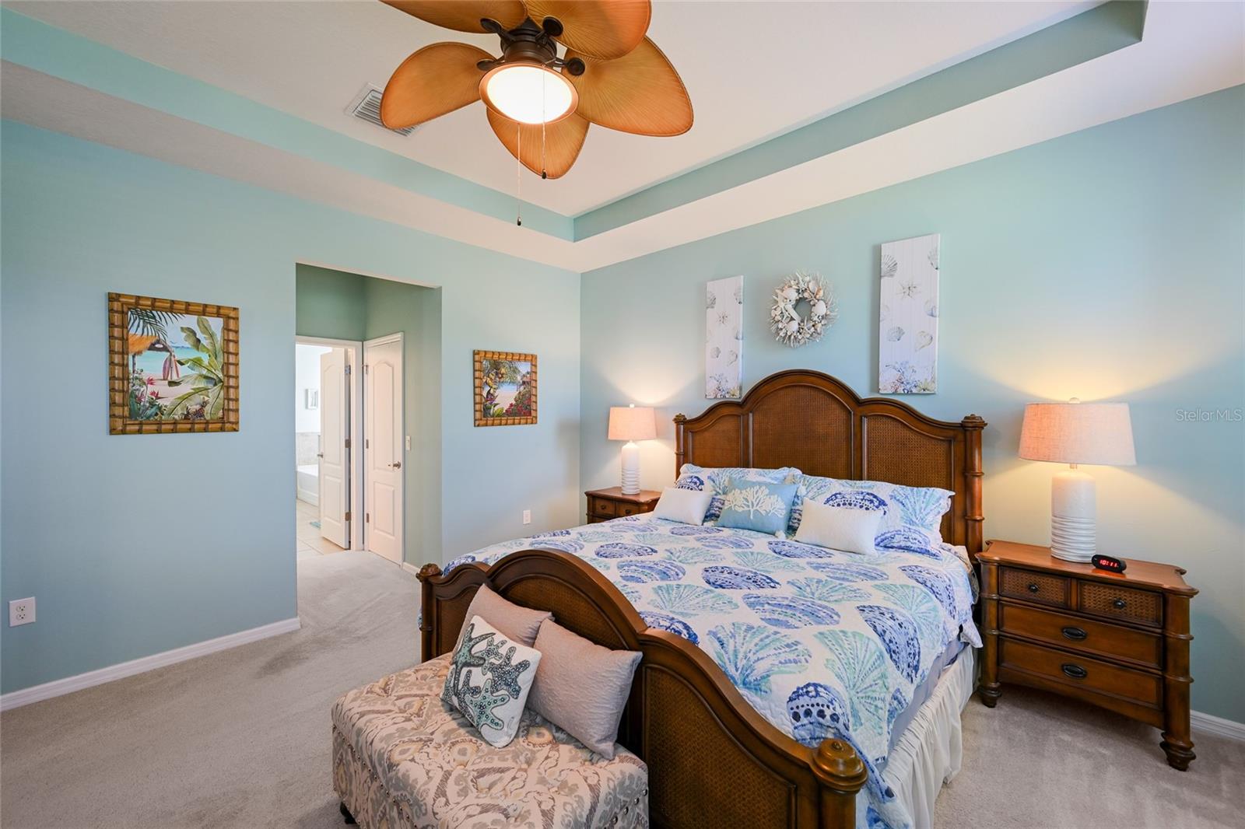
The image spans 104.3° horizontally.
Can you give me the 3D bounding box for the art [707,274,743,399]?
[{"bbox_3d":[0.785,-0.581,3.747,0.303,0.914,0.032,1,1,43],"label":"art"}]

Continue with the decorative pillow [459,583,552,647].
[{"bbox_3d":[-0.438,0.811,1.699,0.430,0.385,0.140,1,-21,43],"label":"decorative pillow"}]

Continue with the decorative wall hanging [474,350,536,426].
[{"bbox_3d":[-1.017,-0.224,4.261,0.030,0.635,0.640,1,1,43],"label":"decorative wall hanging"}]

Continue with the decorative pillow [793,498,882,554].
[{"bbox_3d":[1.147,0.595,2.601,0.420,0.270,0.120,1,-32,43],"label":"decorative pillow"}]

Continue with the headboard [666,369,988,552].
[{"bbox_3d":[1.181,0.535,3.288,2.080,1.677,0.110,1,1,43],"label":"headboard"}]

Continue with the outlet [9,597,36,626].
[{"bbox_3d":[-2.820,0.929,2.276,0.012,0.116,0.073,1,1,43],"label":"outlet"}]

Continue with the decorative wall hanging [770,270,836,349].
[{"bbox_3d":[1.223,-0.718,3.301,0.460,0.500,0.090,1,1,43],"label":"decorative wall hanging"}]

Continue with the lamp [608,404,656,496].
[{"bbox_3d":[0.073,0.284,4.030,0.400,0.733,0.400,0,0,0],"label":"lamp"}]

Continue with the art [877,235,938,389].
[{"bbox_3d":[1.710,-0.579,2.886,0.305,0.920,0.035,1,1,43],"label":"art"}]

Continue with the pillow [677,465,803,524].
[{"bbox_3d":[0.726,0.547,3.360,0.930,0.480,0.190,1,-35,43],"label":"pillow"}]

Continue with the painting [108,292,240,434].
[{"bbox_3d":[-2.479,-0.263,2.704,0.030,0.730,0.525,1,1,43],"label":"painting"}]

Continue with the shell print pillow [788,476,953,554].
[{"bbox_3d":[1.385,0.542,2.830,0.880,0.400,0.170,1,-31,43],"label":"shell print pillow"}]

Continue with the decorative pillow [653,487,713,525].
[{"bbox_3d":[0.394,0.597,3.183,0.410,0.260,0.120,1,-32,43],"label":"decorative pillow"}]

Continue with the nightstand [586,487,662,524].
[{"bbox_3d":[0.100,1.012,4.004,0.690,0.715,0.420,1,1,43],"label":"nightstand"}]

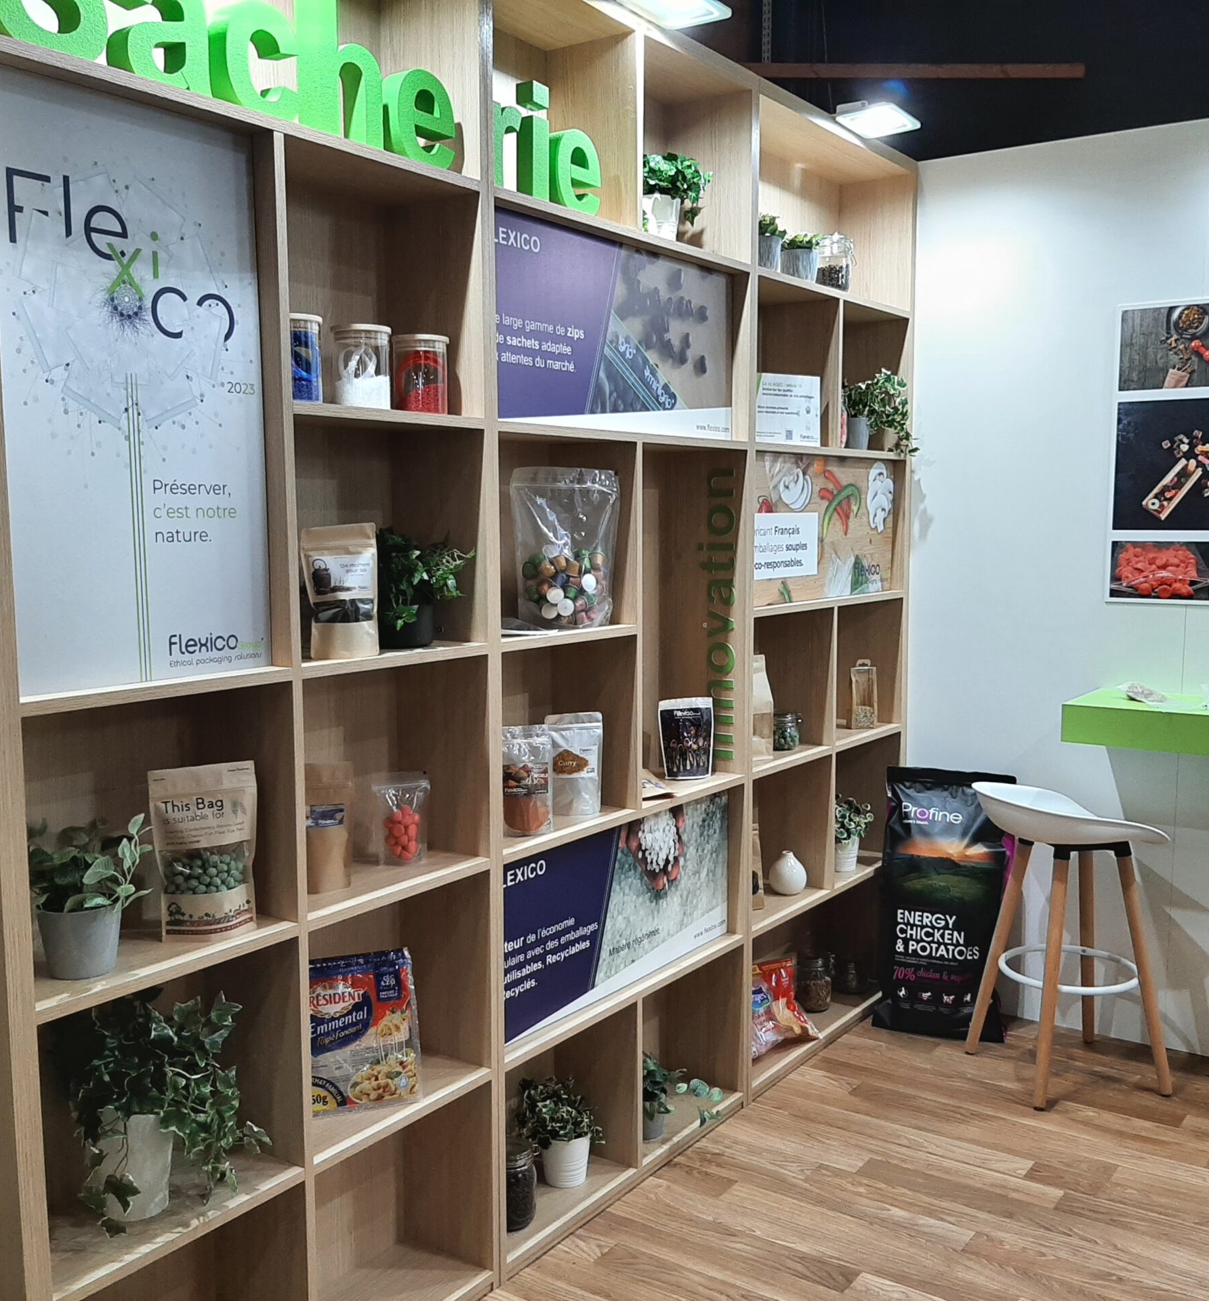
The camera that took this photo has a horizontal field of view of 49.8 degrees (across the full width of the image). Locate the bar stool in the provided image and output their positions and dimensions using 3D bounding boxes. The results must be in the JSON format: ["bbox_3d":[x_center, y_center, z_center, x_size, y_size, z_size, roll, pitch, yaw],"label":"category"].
[{"bbox_3d":[1.230,0.755,3.468,0.425,0.766,0.435,-1,6,-12],"label":"bar stool"}]

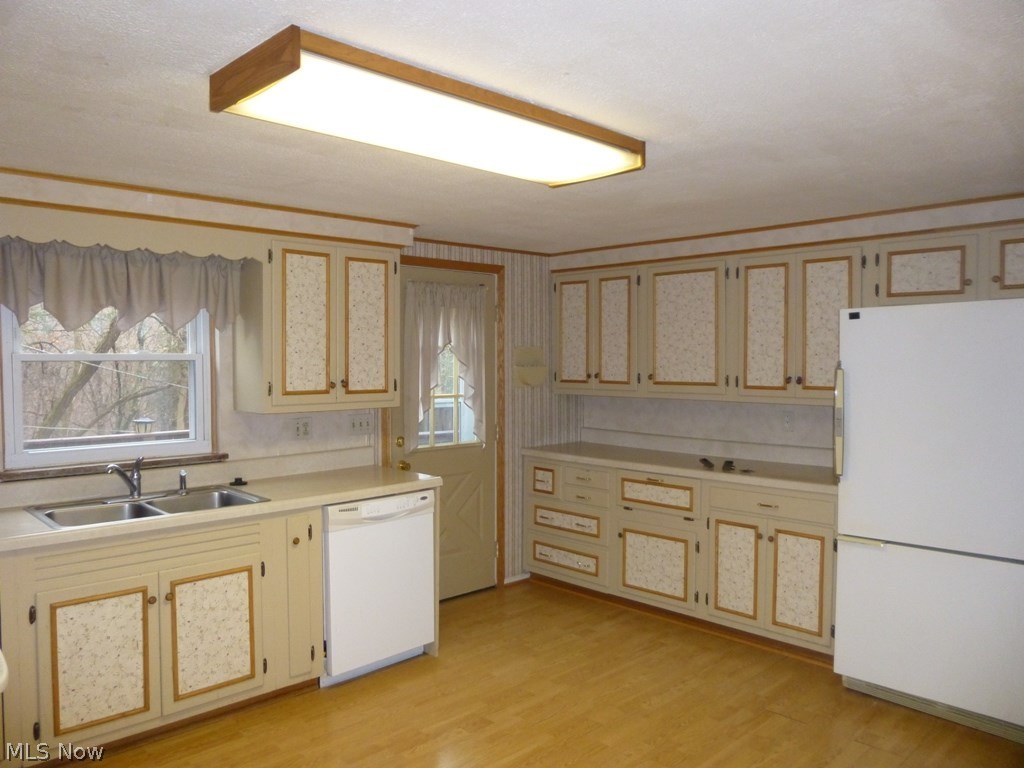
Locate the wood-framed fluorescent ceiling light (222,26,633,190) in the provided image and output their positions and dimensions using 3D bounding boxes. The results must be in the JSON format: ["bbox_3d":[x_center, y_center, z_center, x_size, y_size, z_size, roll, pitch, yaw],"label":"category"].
[{"bbox_3d":[-0.160,-0.753,2.183,1.268,0.091,0.413,-2,3,-43],"label":"wood-framed fluorescent ceiling light"}]

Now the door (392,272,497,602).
[{"bbox_3d":[-0.398,0.316,4.593,0.820,2.059,0.045,-2,3,-43],"label":"door"}]

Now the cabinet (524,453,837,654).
[{"bbox_3d":[1.020,0.912,4.439,0.579,0.861,2.144,-2,3,-43],"label":"cabinet"}]

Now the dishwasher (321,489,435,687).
[{"bbox_3d":[-0.810,0.953,3.696,0.610,0.851,0.609,-2,3,-43],"label":"dishwasher"}]

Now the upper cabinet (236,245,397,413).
[{"bbox_3d":[-0.974,-0.287,3.773,0.763,0.828,0.317,-2,3,-43],"label":"upper cabinet"}]

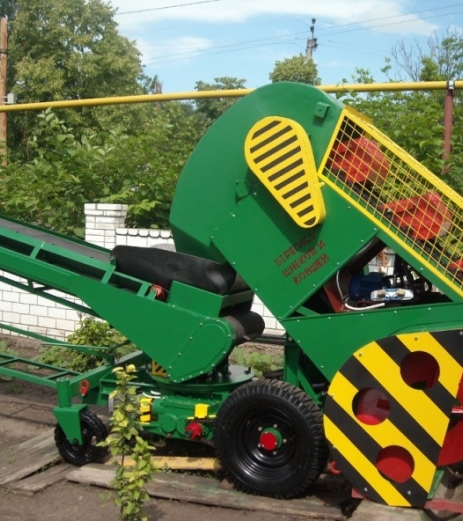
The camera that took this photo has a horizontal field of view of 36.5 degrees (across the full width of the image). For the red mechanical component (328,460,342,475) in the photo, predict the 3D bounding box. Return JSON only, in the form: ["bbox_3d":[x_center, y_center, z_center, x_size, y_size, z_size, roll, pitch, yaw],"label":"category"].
[{"bbox_3d":[0.617,1.229,4.170,0.085,0.085,0.050,4,5,25],"label":"red mechanical component"}]

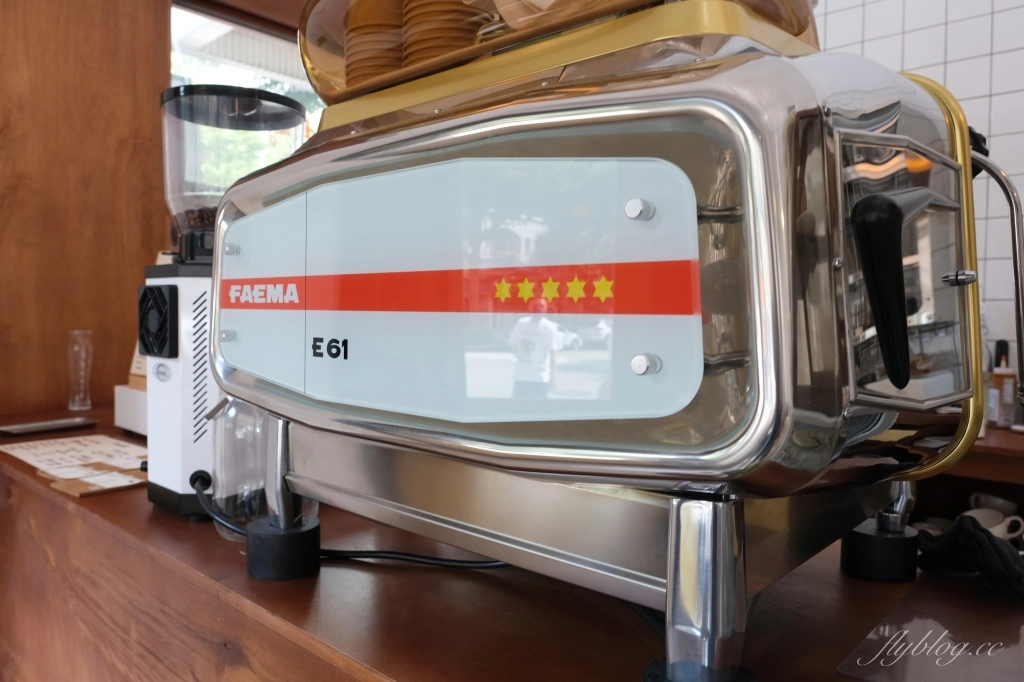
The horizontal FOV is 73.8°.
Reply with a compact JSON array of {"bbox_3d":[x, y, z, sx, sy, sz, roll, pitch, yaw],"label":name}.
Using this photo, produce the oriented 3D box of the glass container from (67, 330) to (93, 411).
[{"bbox_3d":[-1.250,0.083,1.970,0.066,0.221,0.066,3,4,40],"label":"glass container"}]

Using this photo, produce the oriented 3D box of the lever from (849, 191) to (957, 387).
[{"bbox_3d":[0.232,-0.039,0.402,0.047,0.120,0.120,3,4,40],"label":"lever"}]

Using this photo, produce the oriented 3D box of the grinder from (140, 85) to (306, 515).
[{"bbox_3d":[-0.408,-0.058,1.056,0.208,0.596,0.290,3,4,40],"label":"grinder"}]

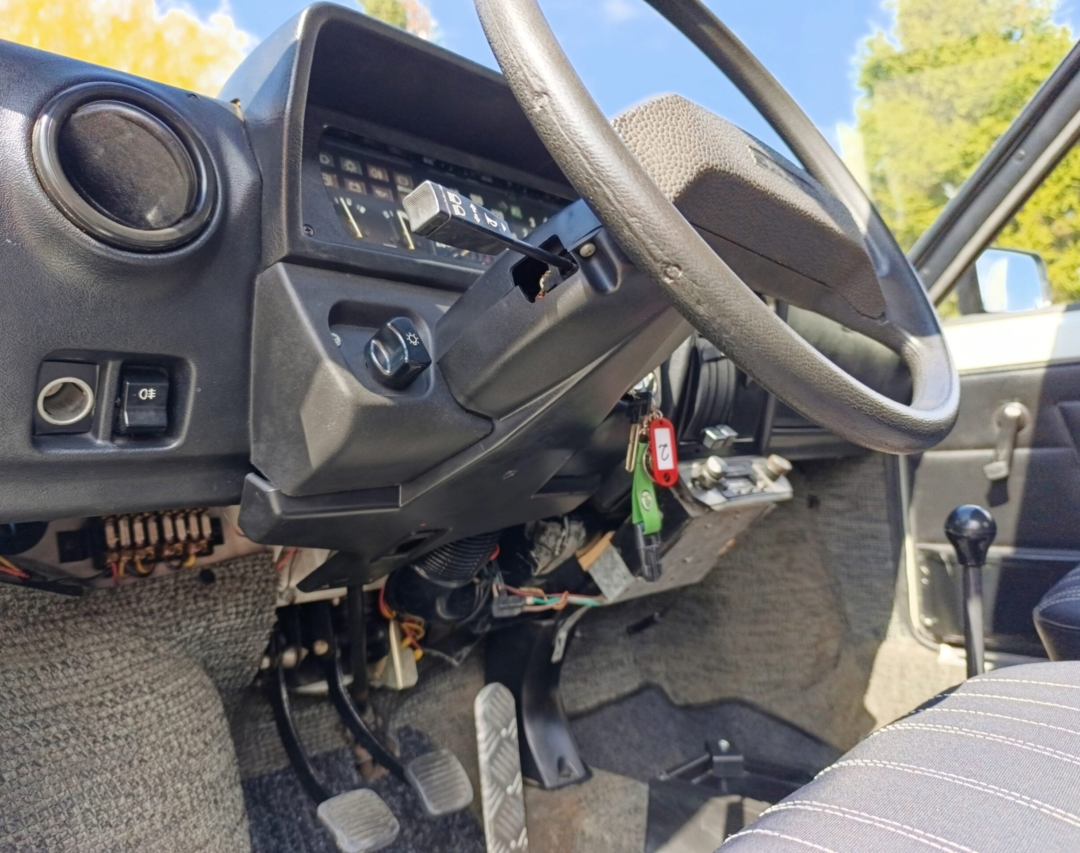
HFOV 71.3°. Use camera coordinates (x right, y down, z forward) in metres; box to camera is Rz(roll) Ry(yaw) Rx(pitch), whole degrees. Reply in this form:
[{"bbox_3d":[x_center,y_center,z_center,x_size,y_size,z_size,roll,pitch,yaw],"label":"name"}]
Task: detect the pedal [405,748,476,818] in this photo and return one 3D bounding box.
[{"bbox_3d":[-0.112,0.401,0.843,0.060,0.056,0.018,-1,-46,-42],"label":"pedal"}]

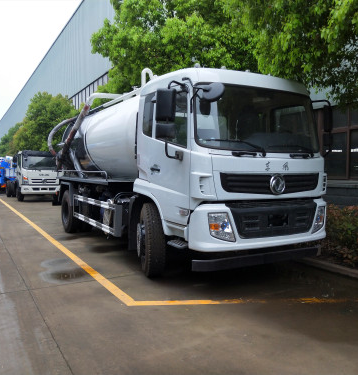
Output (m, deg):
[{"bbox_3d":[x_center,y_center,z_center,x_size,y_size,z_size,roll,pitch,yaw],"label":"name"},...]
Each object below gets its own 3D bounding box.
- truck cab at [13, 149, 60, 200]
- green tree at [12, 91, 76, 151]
[{"bbox_3d":[-8.156,-0.633,20.526,2.200,2.550,5.900,-1,3,-30],"label":"truck cab"},{"bbox_3d":[-11.646,-4.034,31.354,5.500,8.400,5.500,-1,3,-30],"label":"green tree"}]

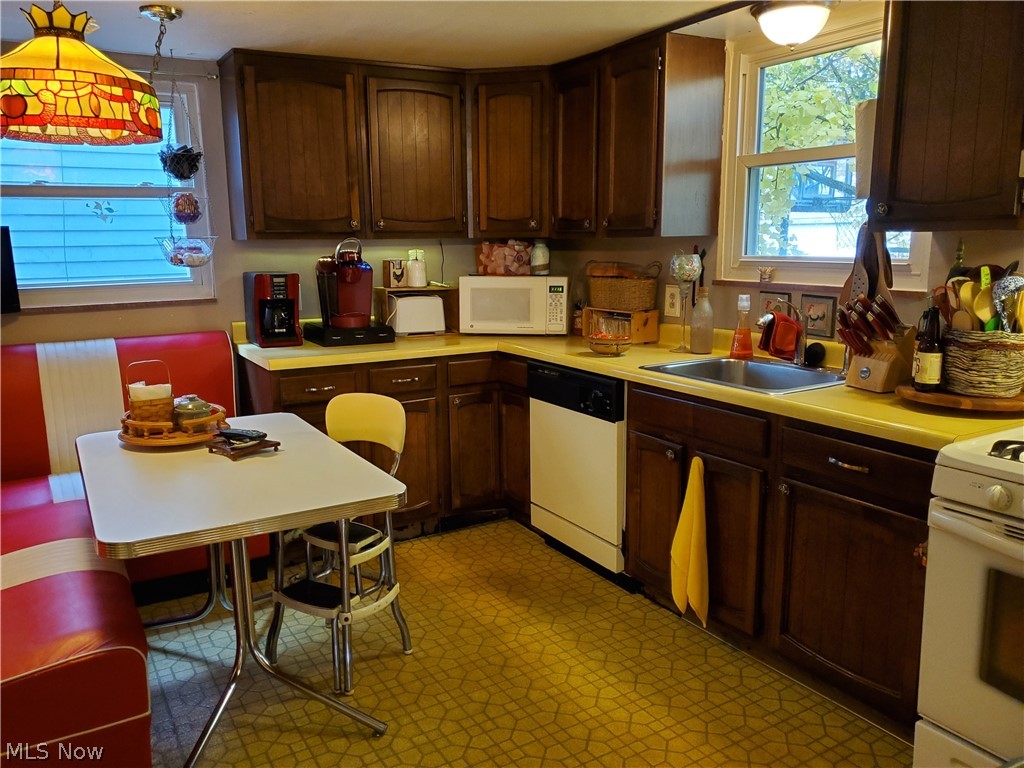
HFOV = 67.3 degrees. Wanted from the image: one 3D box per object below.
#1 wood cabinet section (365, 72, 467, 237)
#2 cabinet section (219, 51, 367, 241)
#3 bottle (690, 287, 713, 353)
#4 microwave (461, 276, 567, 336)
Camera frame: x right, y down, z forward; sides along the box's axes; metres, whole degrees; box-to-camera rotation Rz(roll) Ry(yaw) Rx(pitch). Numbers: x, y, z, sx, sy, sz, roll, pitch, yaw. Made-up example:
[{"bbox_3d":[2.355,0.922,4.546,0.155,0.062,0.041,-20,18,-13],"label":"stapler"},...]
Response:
[{"bbox_3d":[-0.517,-1.081,3.694,0.535,0.750,0.320,-7,13,-31],"label":"wood cabinet section"},{"bbox_3d":[-0.967,-1.026,3.418,0.528,0.760,0.320,-7,13,-31],"label":"cabinet section"},{"bbox_3d":[0.758,-0.250,3.076,0.085,0.255,0.085,-1,11,0],"label":"bottle"},{"bbox_3d":[0.033,-0.412,3.924,0.520,0.288,0.363,1,10,7],"label":"microwave"}]

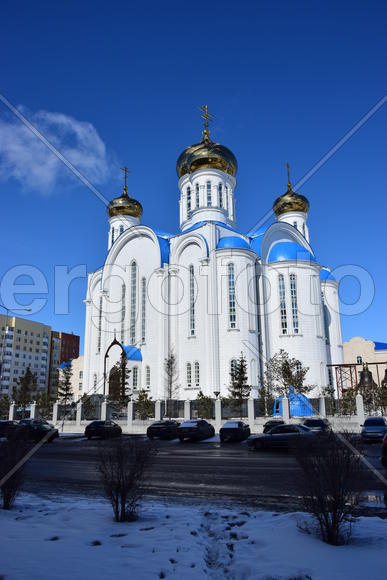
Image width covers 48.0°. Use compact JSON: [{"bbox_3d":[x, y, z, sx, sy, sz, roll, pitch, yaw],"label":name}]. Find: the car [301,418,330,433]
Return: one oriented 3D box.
[{"bbox_3d":[8.500,9.631,29.779,1.800,1.500,4.400,-7,-17,22],"label":"car"}]

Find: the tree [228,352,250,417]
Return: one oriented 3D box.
[{"bbox_3d":[4.630,9.712,44.108,2.230,6.740,2.230,-1,-16,0],"label":"tree"}]

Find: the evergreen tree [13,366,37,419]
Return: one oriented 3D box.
[{"bbox_3d":[-19.707,12.220,51.351,2.715,6.318,2.715,-1,-16,0],"label":"evergreen tree"}]

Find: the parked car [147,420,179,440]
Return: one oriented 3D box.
[{"bbox_3d":[-2.356,12.107,37.644,1.726,1.479,4.434,-6,-16,17],"label":"parked car"}]

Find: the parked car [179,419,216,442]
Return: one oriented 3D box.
[{"bbox_3d":[0.321,11.184,34.515,1.748,1.514,4.466,-6,-17,19],"label":"parked car"}]

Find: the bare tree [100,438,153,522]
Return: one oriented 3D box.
[{"bbox_3d":[-1.210,3.438,7.999,1.030,1.414,1.030,-1,-16,0],"label":"bare tree"}]

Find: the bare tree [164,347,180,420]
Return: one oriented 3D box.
[{"bbox_3d":[-2.227,10.002,46.317,1.703,7.554,1.703,-1,-16,0],"label":"bare tree"}]

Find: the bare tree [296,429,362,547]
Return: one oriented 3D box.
[{"bbox_3d":[1.937,2.908,6.449,1.000,1.540,1.000,-1,-16,0],"label":"bare tree"}]

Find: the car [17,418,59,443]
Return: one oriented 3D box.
[{"bbox_3d":[-12.068,11.090,34.115,1.780,1.520,4.400,-2,-16,6],"label":"car"}]

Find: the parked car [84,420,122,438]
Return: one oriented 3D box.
[{"bbox_3d":[-7.859,12.481,38.729,1.739,1.462,4.400,-4,-16,12],"label":"parked car"}]

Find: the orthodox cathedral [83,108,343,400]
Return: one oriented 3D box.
[{"bbox_3d":[2.829,-5.316,88.183,32.800,62.000,36.730,13,-21,-41],"label":"orthodox cathedral"}]

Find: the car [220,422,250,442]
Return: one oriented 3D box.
[{"bbox_3d":[3.401,11.145,34.410,1.716,1.464,4.436,-5,-16,15],"label":"car"}]

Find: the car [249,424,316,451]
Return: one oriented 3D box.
[{"bbox_3d":[5.696,8.990,26.610,4.498,1.425,1.760,-6,-17,20],"label":"car"}]

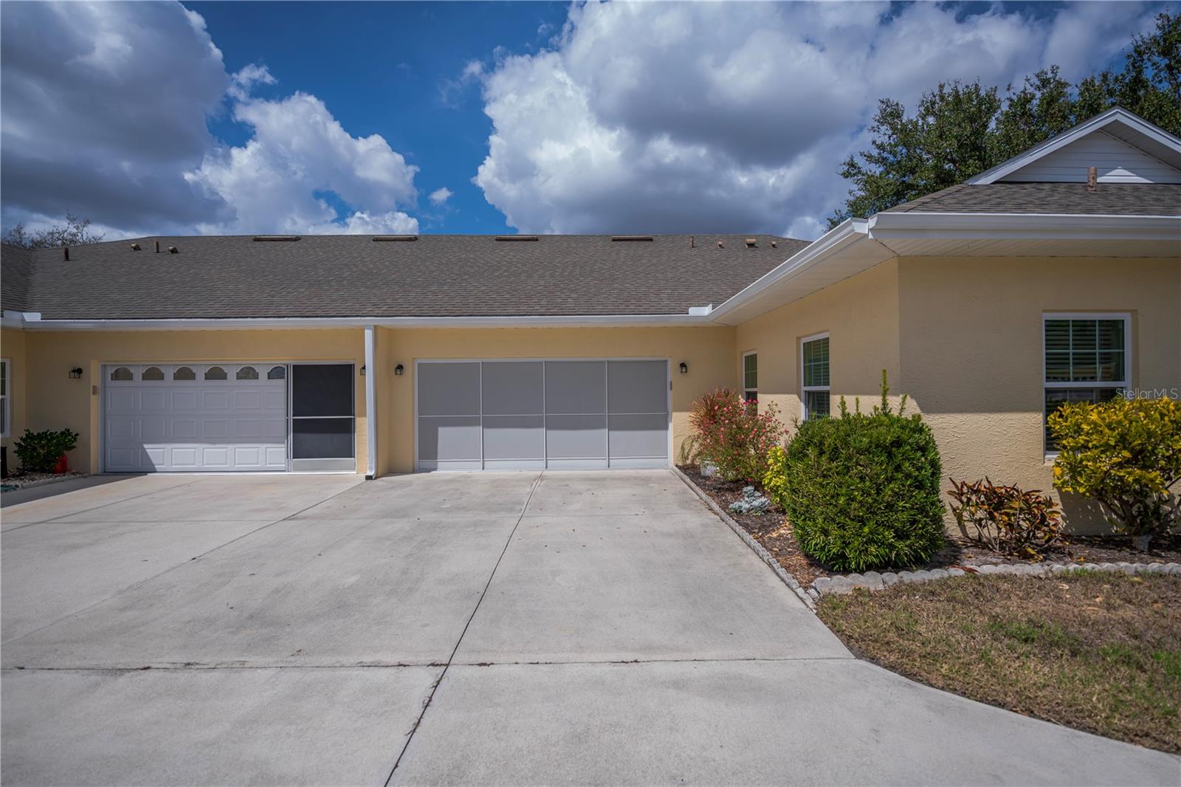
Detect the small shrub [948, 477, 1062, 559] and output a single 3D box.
[{"bbox_3d":[3.760,1.106,4.800,0.900,0.700,0.750,-1,0,-1],"label":"small shrub"}]

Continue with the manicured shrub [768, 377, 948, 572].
[{"bbox_3d":[2.430,0.684,4.800,1.380,1.550,1.270,-1,0,-1],"label":"manicured shrub"}]

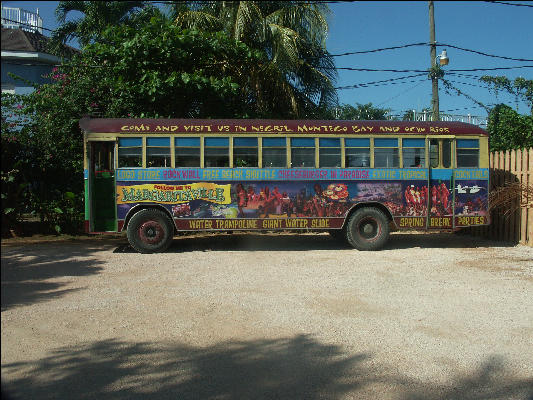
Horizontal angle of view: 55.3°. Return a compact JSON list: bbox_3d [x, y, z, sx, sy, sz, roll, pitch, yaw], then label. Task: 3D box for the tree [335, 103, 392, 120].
[{"bbox_3d":[5.992,-2.691,32.102,4.400,6.900,4.400,0,2,0],"label":"tree"}]

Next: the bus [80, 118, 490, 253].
[{"bbox_3d":[0.495,-0.420,13.411,9.950,3.270,2.450,0,2,-4],"label":"bus"}]

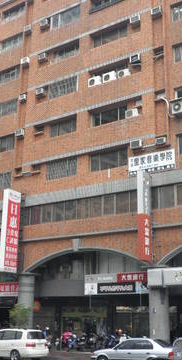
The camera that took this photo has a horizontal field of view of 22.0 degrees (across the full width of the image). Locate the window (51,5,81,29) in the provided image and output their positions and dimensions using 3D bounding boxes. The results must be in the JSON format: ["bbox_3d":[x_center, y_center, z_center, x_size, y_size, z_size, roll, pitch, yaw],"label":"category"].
[{"bbox_3d":[-2.061,-12.895,37.556,2.982,1.402,0.120,-11,-20,32],"label":"window"}]

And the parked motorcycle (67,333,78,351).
[{"bbox_3d":[-0.876,10.143,29.306,0.680,1.100,1.800,-11,-22,32],"label":"parked motorcycle"}]

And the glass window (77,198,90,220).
[{"bbox_3d":[-0.524,2.007,31.883,1.069,1.308,0.100,-11,-20,32],"label":"glass window"}]

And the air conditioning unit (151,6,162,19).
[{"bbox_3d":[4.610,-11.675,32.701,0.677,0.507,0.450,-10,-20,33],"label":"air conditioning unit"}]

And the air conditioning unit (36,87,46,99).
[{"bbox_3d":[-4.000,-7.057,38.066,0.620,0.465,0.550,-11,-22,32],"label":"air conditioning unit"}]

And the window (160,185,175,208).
[{"bbox_3d":[4.634,1.032,28.480,0.985,1.338,0.120,-10,-21,33],"label":"window"}]

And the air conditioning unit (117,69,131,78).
[{"bbox_3d":[2.414,-7.619,33.763,0.840,0.510,0.320,-11,-22,32],"label":"air conditioning unit"}]

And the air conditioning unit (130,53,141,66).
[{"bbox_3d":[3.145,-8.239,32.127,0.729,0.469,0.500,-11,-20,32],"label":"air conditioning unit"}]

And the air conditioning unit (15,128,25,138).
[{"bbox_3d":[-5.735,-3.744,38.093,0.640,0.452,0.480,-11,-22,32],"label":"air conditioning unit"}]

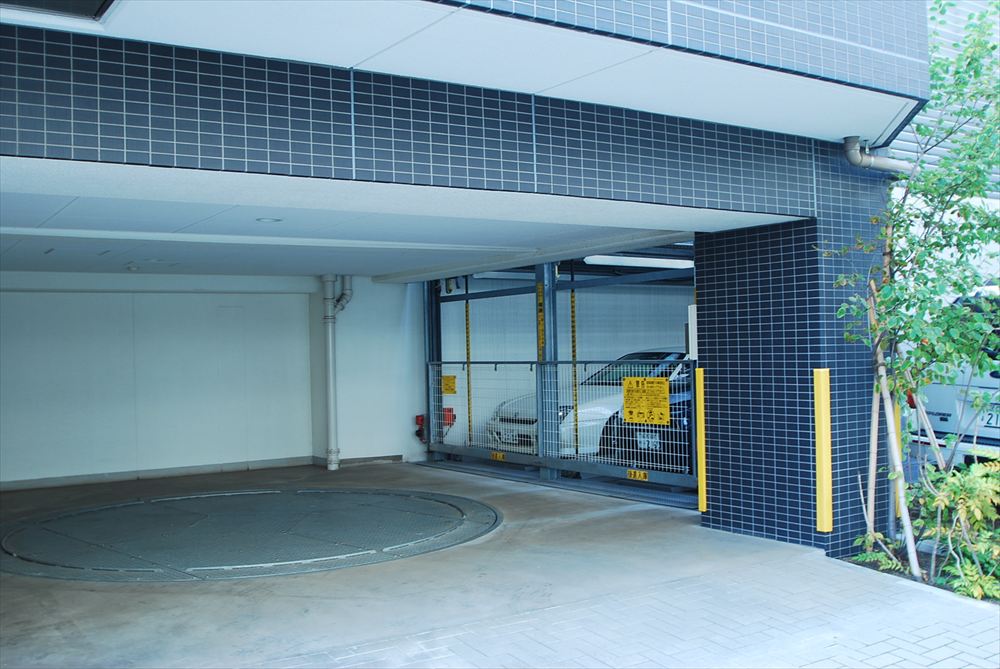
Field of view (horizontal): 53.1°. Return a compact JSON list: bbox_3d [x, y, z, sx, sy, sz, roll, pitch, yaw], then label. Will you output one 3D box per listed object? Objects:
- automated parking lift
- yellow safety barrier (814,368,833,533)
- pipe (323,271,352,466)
[{"bbox_3d":[0.426,0.352,9.870,0.280,2.140,4.580,-1,-1,-33],"label":"automated parking lift"},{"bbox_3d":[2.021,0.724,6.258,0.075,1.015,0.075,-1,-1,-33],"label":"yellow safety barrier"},{"bbox_3d":[-1.799,0.422,11.142,0.380,2.165,0.160,-1,-1,-33],"label":"pipe"}]

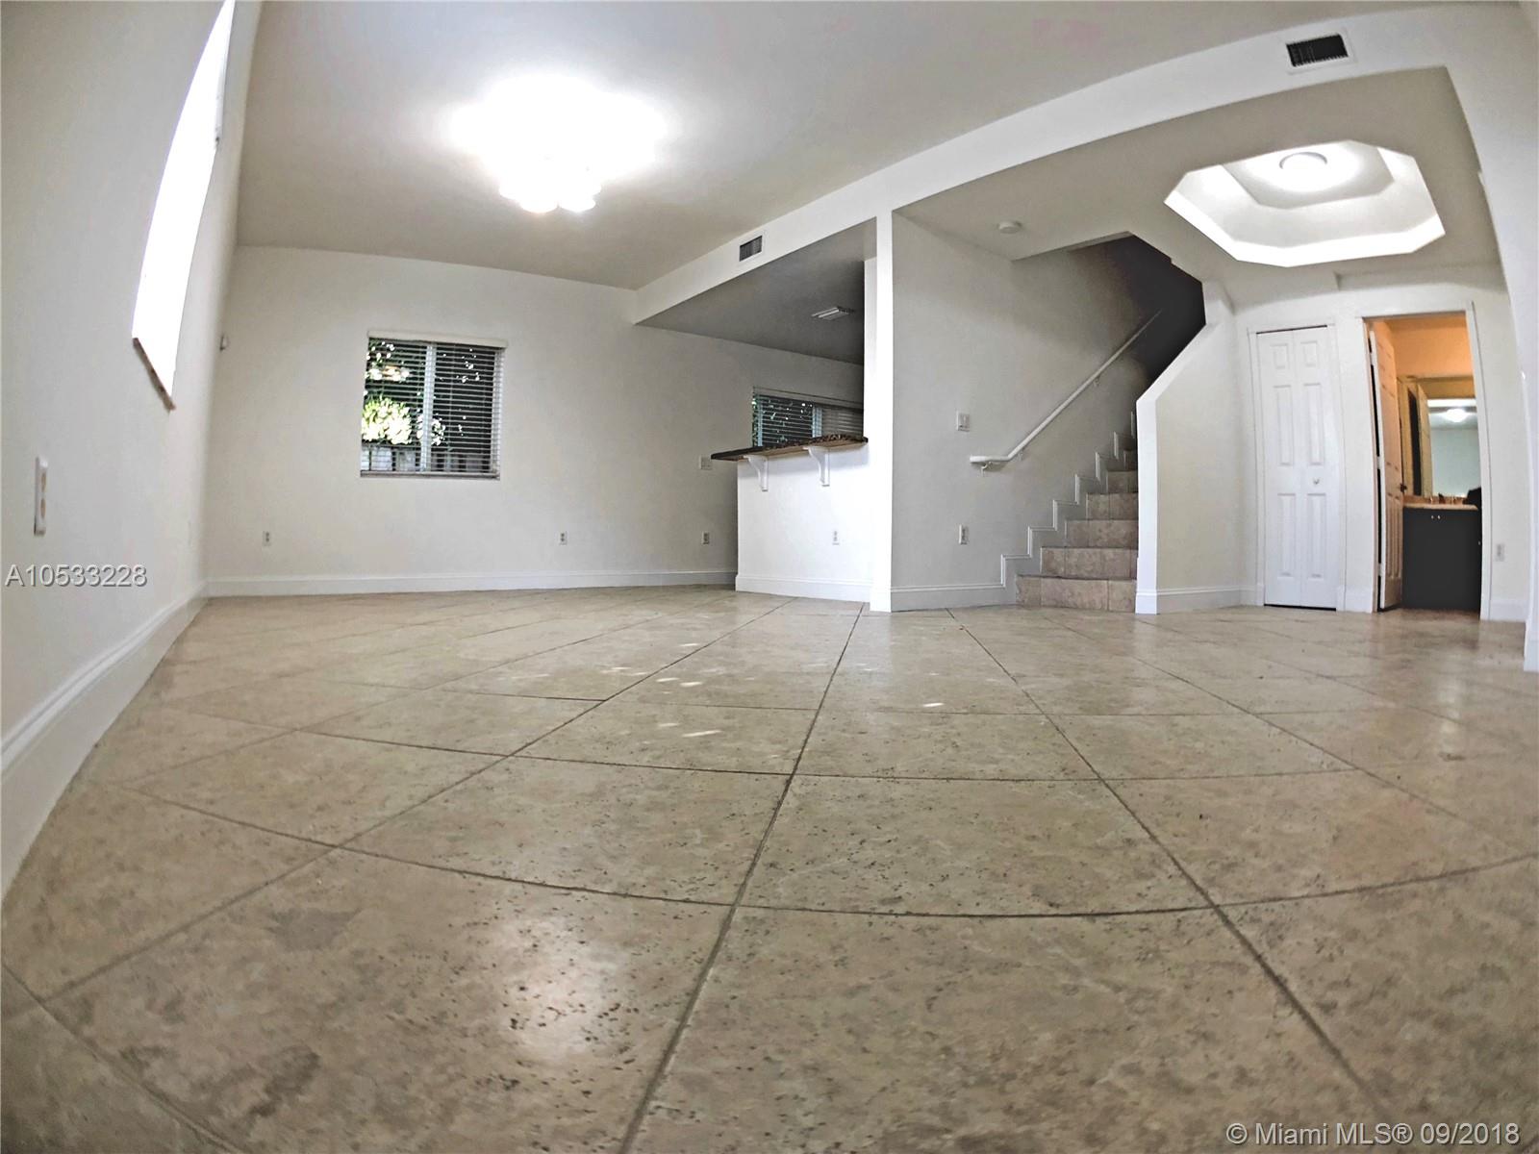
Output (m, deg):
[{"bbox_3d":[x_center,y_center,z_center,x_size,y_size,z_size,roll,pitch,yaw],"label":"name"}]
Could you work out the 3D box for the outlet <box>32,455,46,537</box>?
[{"bbox_3d":[-1.080,-0.118,1.840,0.012,0.117,0.075,-1,2,-22],"label":"outlet"}]

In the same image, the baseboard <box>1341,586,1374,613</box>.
[{"bbox_3d":[3.600,0.145,7.650,0.190,0.150,0.020,1,2,38],"label":"baseboard"}]

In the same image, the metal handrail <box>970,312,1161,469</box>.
[{"bbox_3d":[2.080,-1.320,8.420,2.050,1.200,0.100,-1,2,-38],"label":"metal handrail"}]

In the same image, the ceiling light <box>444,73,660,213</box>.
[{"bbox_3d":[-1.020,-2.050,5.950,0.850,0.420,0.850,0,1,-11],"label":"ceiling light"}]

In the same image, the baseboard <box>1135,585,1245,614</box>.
[{"bbox_3d":[2.600,0.135,7.600,0.110,0.145,1.220,1,2,44],"label":"baseboard"}]

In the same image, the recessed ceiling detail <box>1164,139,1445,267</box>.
[{"bbox_3d":[2.840,-2.000,6.540,1.150,0.270,2.200,1,2,34],"label":"recessed ceiling detail"}]

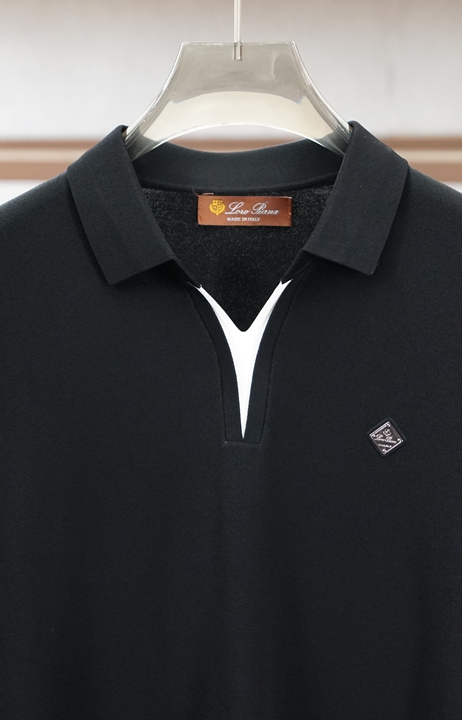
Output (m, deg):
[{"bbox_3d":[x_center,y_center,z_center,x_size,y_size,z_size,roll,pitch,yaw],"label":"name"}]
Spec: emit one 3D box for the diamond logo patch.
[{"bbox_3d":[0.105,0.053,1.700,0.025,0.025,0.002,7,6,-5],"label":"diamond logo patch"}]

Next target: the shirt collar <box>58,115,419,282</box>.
[{"bbox_3d":[0.004,-0.110,1.730,0.235,0.108,0.125,0,6,0],"label":"shirt collar"}]

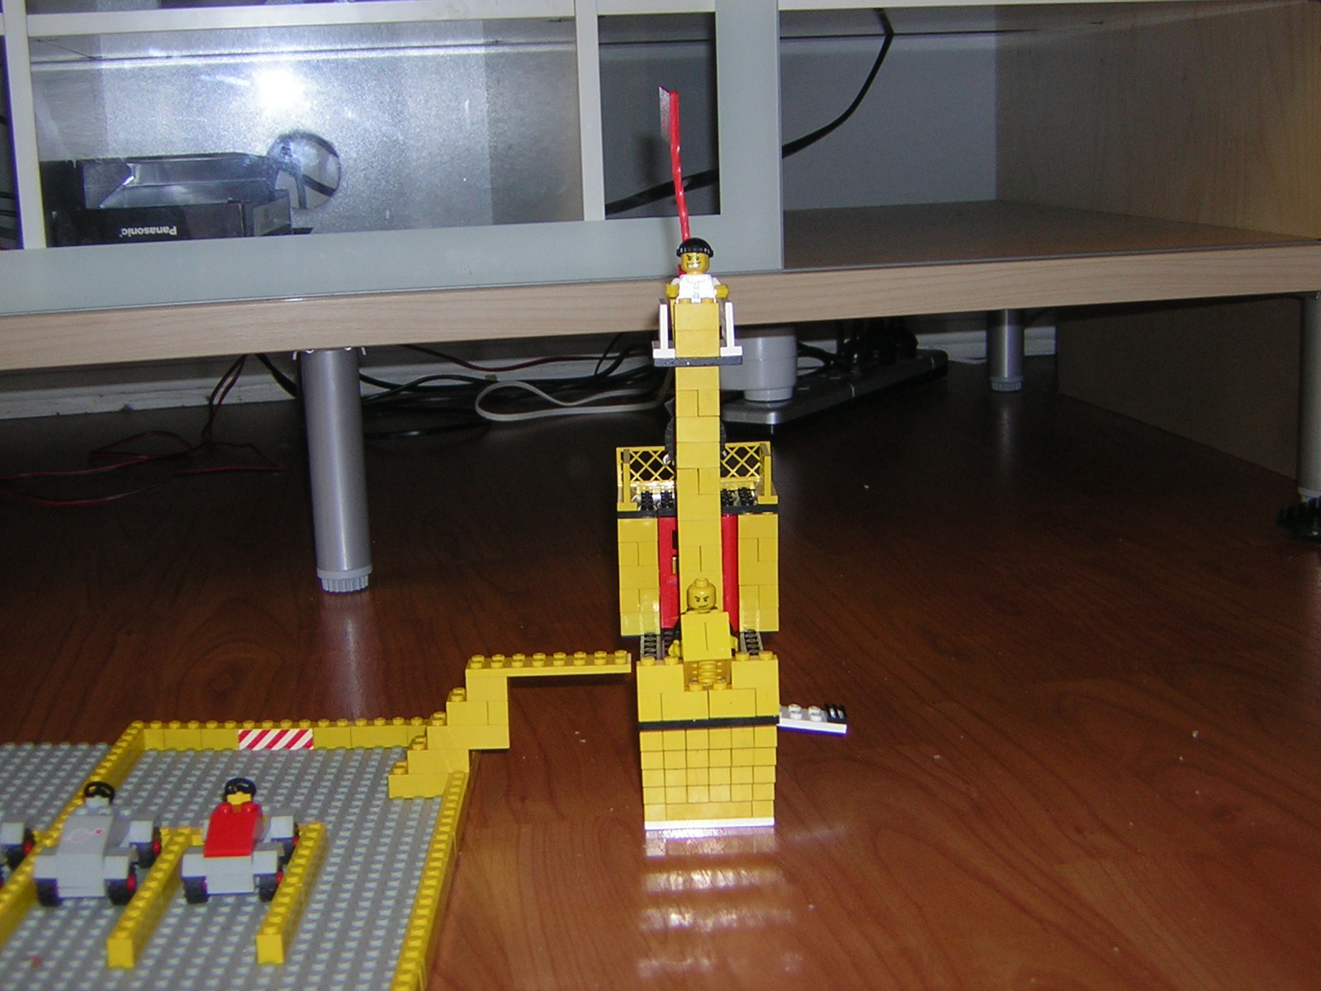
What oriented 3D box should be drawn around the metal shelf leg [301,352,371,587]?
[{"bbox_3d":[-0.188,-0.016,1.042,0.033,0.142,0.033,-2,11,0],"label":"metal shelf leg"}]

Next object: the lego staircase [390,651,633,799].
[{"bbox_3d":[-0.059,0.090,0.708,0.096,0.053,0.016,-2,11,-1],"label":"lego staircase"}]

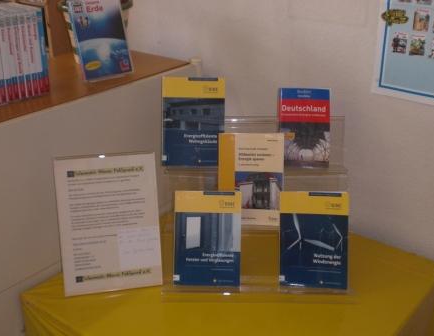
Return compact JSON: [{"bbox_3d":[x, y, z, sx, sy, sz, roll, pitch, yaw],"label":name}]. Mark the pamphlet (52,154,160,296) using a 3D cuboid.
[{"bbox_3d":[-0.229,0.121,1.331,0.212,0.300,0.010,-5,12,-12],"label":"pamphlet"}]

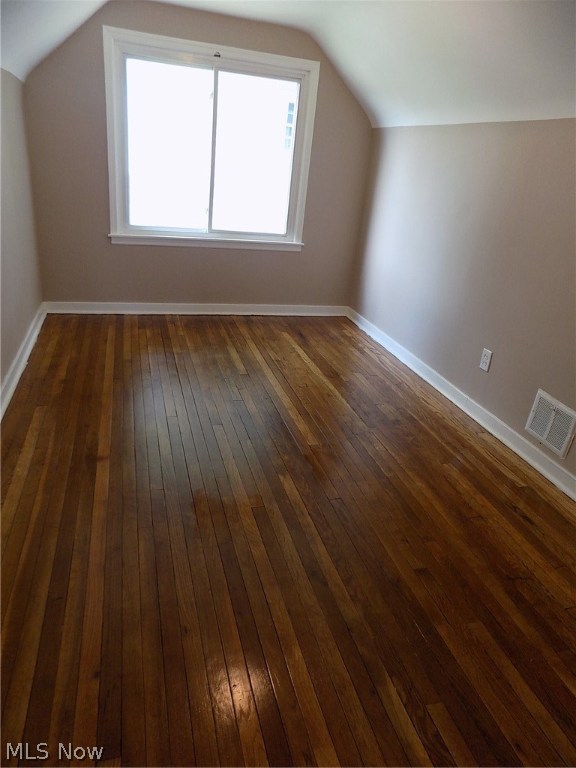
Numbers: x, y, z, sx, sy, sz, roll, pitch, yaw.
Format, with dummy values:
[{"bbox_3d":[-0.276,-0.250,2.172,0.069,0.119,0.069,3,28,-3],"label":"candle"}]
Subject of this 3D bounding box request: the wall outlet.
[{"bbox_3d":[1.131,-0.135,2.911,0.011,0.115,0.071,-2,25,-17],"label":"wall outlet"}]

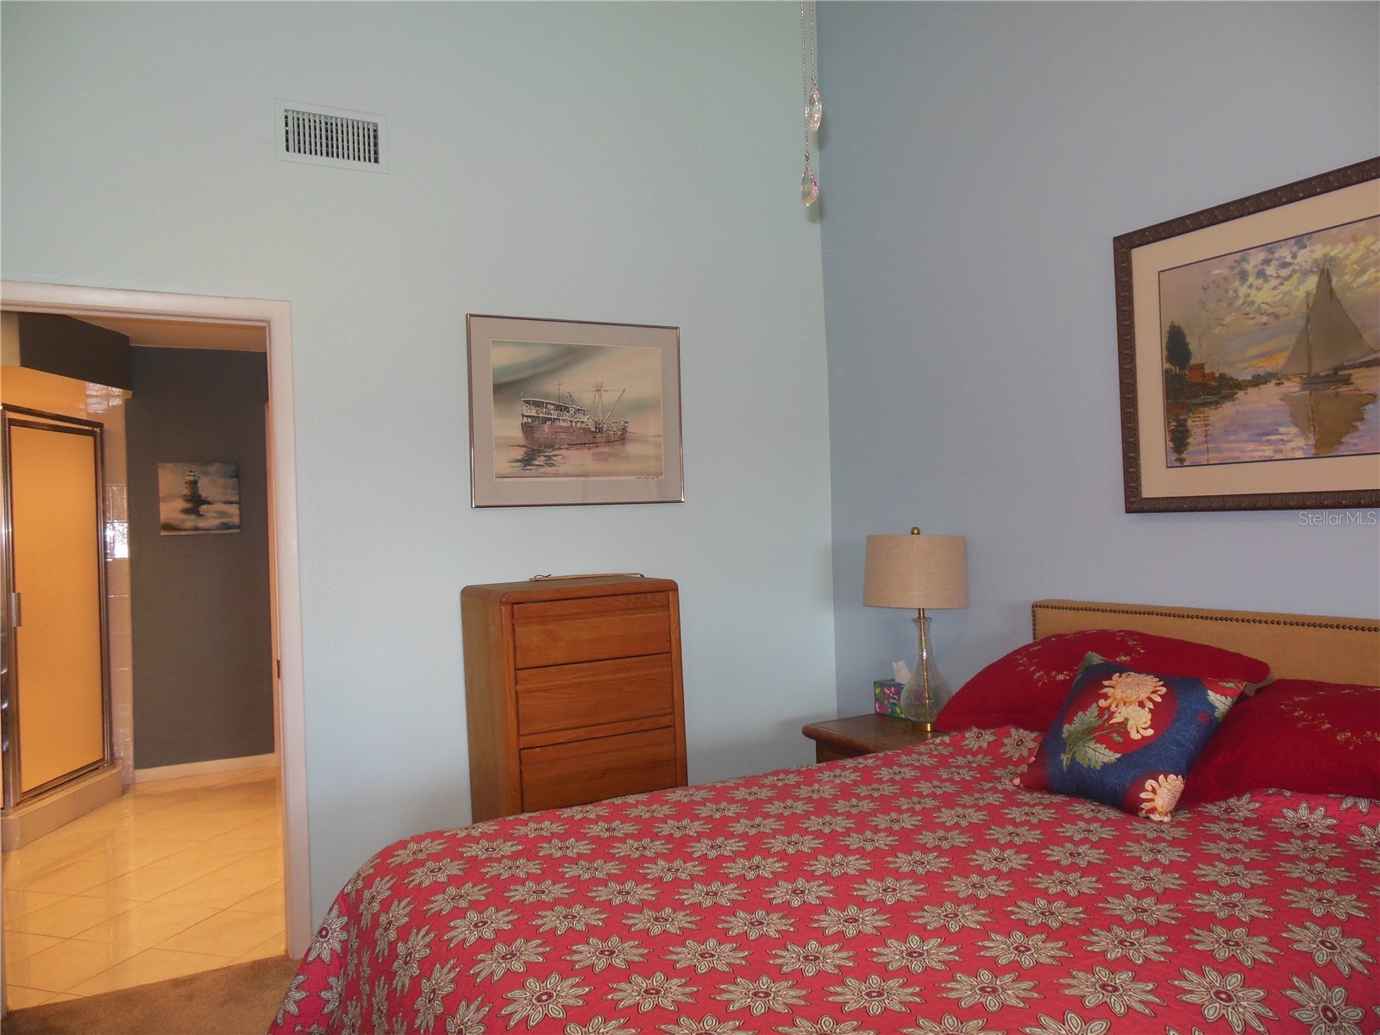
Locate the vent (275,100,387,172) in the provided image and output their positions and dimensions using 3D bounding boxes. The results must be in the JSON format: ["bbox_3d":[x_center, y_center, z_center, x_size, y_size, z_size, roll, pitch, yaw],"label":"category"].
[{"bbox_3d":[-1.183,-1.258,3.302,0.352,0.200,0.020,-2,0,-28],"label":"vent"}]

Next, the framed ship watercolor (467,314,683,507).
[{"bbox_3d":[-0.406,-0.385,3.692,0.837,0.676,0.025,-2,0,-28],"label":"framed ship watercolor"}]

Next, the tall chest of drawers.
[{"bbox_3d":[-0.393,0.807,3.414,0.618,1.161,0.446,-2,0,-28],"label":"tall chest of drawers"}]

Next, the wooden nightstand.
[{"bbox_3d":[0.772,1.042,3.420,0.475,0.615,0.580,-2,0,-28],"label":"wooden nightstand"}]

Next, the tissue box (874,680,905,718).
[{"bbox_3d":[0.804,0.673,3.688,0.115,0.120,0.210,-2,0,-36],"label":"tissue box"}]

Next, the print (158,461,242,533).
[{"bbox_3d":[-2.785,-0.107,5.672,0.408,0.397,0.030,-2,0,-28],"label":"print"}]

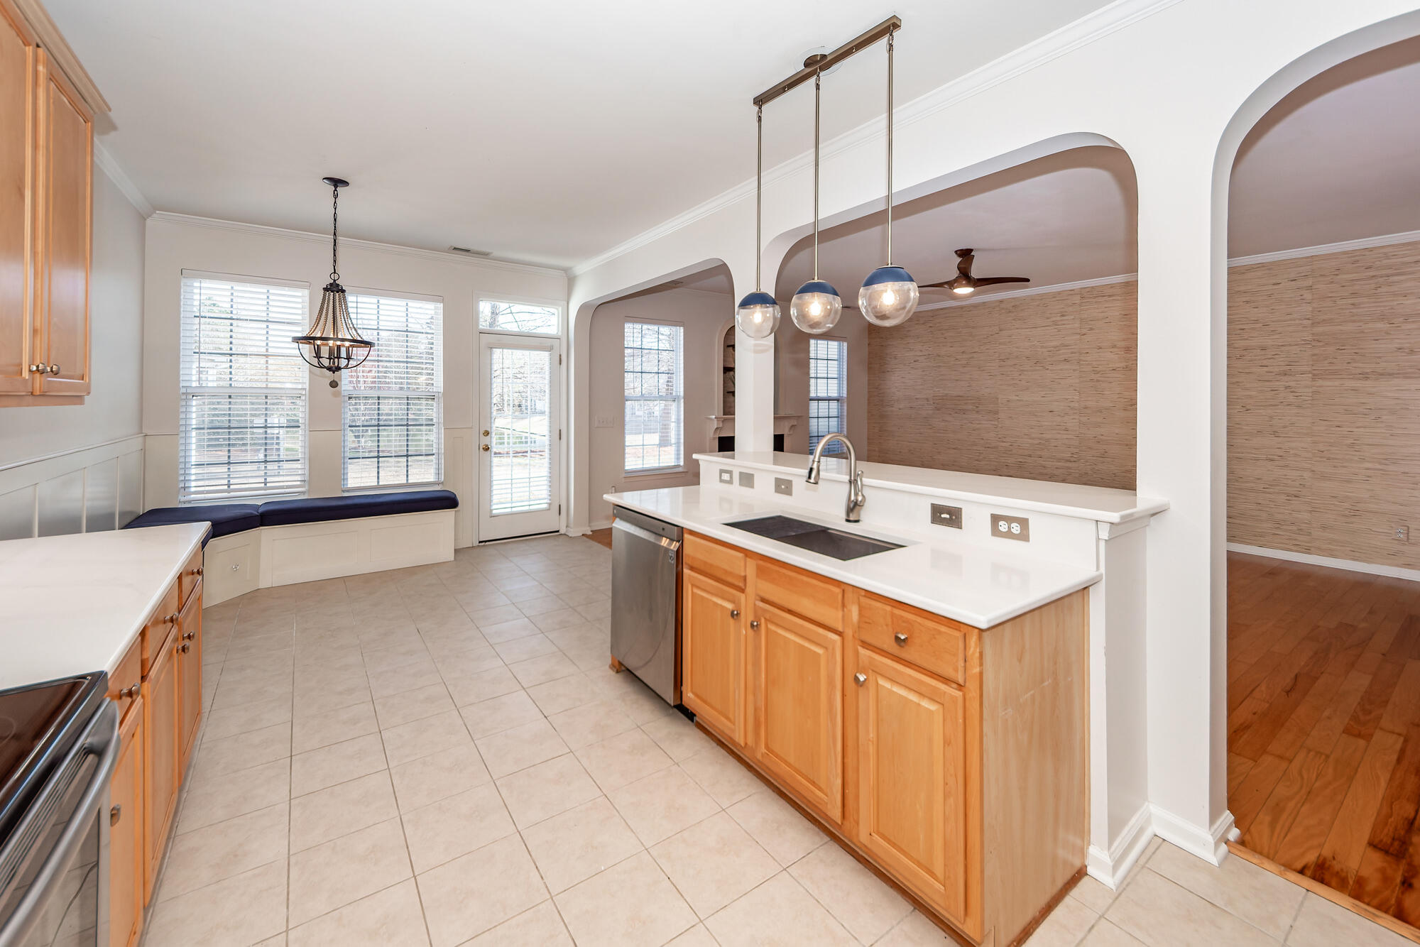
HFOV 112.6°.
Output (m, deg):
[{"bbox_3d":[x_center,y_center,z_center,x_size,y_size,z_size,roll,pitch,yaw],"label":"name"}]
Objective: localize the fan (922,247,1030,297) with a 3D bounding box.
[{"bbox_3d":[2.478,-1.958,4.629,1.250,0.450,1.250,0,5,0],"label":"fan"}]

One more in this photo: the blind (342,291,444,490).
[{"bbox_3d":[-3.086,-0.811,4.613,0.850,1.850,0.070,-3,5,-33],"label":"blind"}]

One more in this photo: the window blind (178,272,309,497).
[{"bbox_3d":[-4.006,-0.731,4.076,0.850,1.860,0.070,-3,5,-33],"label":"window blind"}]

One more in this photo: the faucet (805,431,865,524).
[{"bbox_3d":[0.557,0.019,2.085,0.240,0.390,0.100,-3,6,-36],"label":"faucet"}]

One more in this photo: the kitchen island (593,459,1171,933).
[{"bbox_3d":[0.553,0.606,2.263,1.100,1.150,2.150,-3,6,-38],"label":"kitchen island"}]

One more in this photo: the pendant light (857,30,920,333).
[{"bbox_3d":[0.672,-1.115,1.781,0.215,1.110,0.215,0,5,0],"label":"pendant light"}]

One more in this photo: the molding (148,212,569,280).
[{"bbox_3d":[-3.060,-2.179,4.613,3.400,0.110,0.100,-3,5,-33],"label":"molding"}]

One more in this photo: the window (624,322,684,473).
[{"bbox_3d":[-0.707,-0.959,5.974,0.830,1.830,0.110,-3,5,-33],"label":"window"}]

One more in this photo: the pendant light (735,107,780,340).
[{"bbox_3d":[0.234,-1.203,2.271,0.215,1.100,0.215,0,5,0],"label":"pendant light"}]

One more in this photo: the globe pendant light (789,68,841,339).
[{"bbox_3d":[0.453,-1.166,2.026,0.215,1.110,0.215,0,5,0],"label":"globe pendant light"}]

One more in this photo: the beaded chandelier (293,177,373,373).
[{"bbox_3d":[-2.573,-1.329,3.230,0.510,1.360,0.510,0,5,0],"label":"beaded chandelier"}]

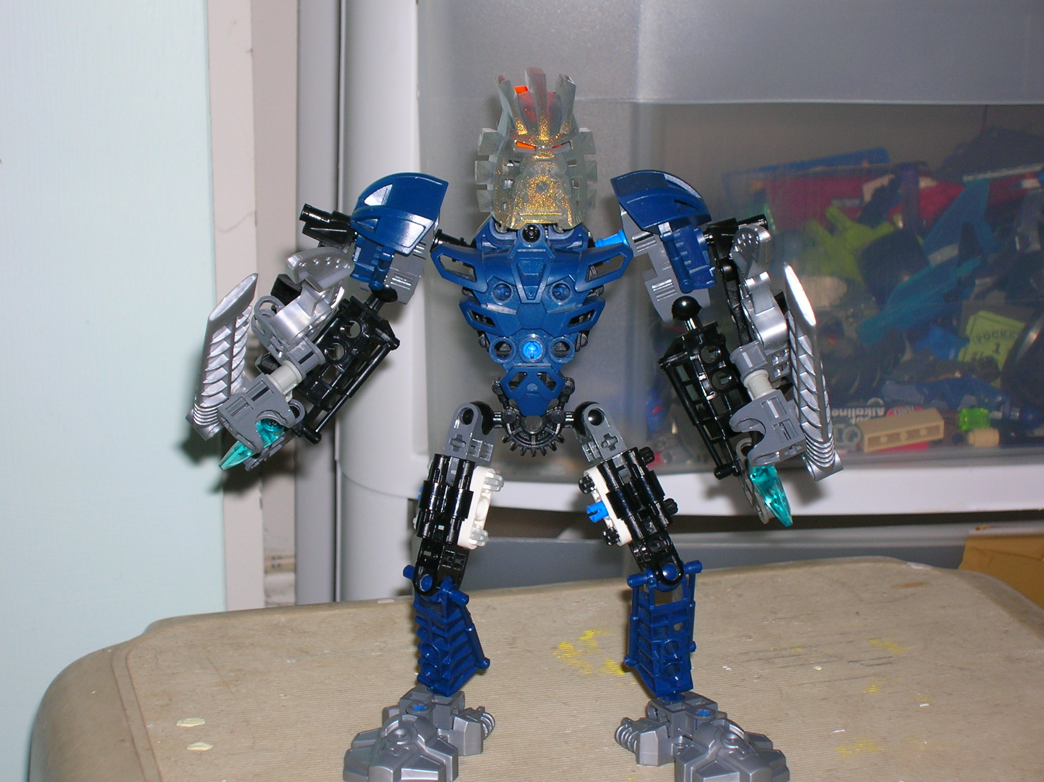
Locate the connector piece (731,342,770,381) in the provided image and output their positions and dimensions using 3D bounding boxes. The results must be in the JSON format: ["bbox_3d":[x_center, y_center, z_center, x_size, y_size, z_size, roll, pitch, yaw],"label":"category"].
[{"bbox_3d":[0.062,-0.008,0.706,0.009,0.009,0.009,-28,-21,0],"label":"connector piece"}]

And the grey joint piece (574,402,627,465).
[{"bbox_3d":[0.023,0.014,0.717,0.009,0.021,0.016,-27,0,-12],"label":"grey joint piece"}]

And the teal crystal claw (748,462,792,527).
[{"bbox_3d":[0.068,0.027,0.702,0.007,0.007,0.023,-10,61,-32],"label":"teal crystal claw"}]

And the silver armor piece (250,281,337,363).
[{"bbox_3d":[-0.062,-0.019,0.708,0.019,0.021,0.016,34,-19,13],"label":"silver armor piece"}]

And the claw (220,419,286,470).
[{"bbox_3d":[-0.073,0.014,0.703,0.023,0.007,0.007,-39,33,-23],"label":"claw"}]

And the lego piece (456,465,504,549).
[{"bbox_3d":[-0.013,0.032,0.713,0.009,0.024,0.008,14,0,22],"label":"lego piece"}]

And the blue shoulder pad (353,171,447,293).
[{"bbox_3d":[-0.034,-0.044,0.712,0.024,0.031,0.024,16,9,7],"label":"blue shoulder pad"}]

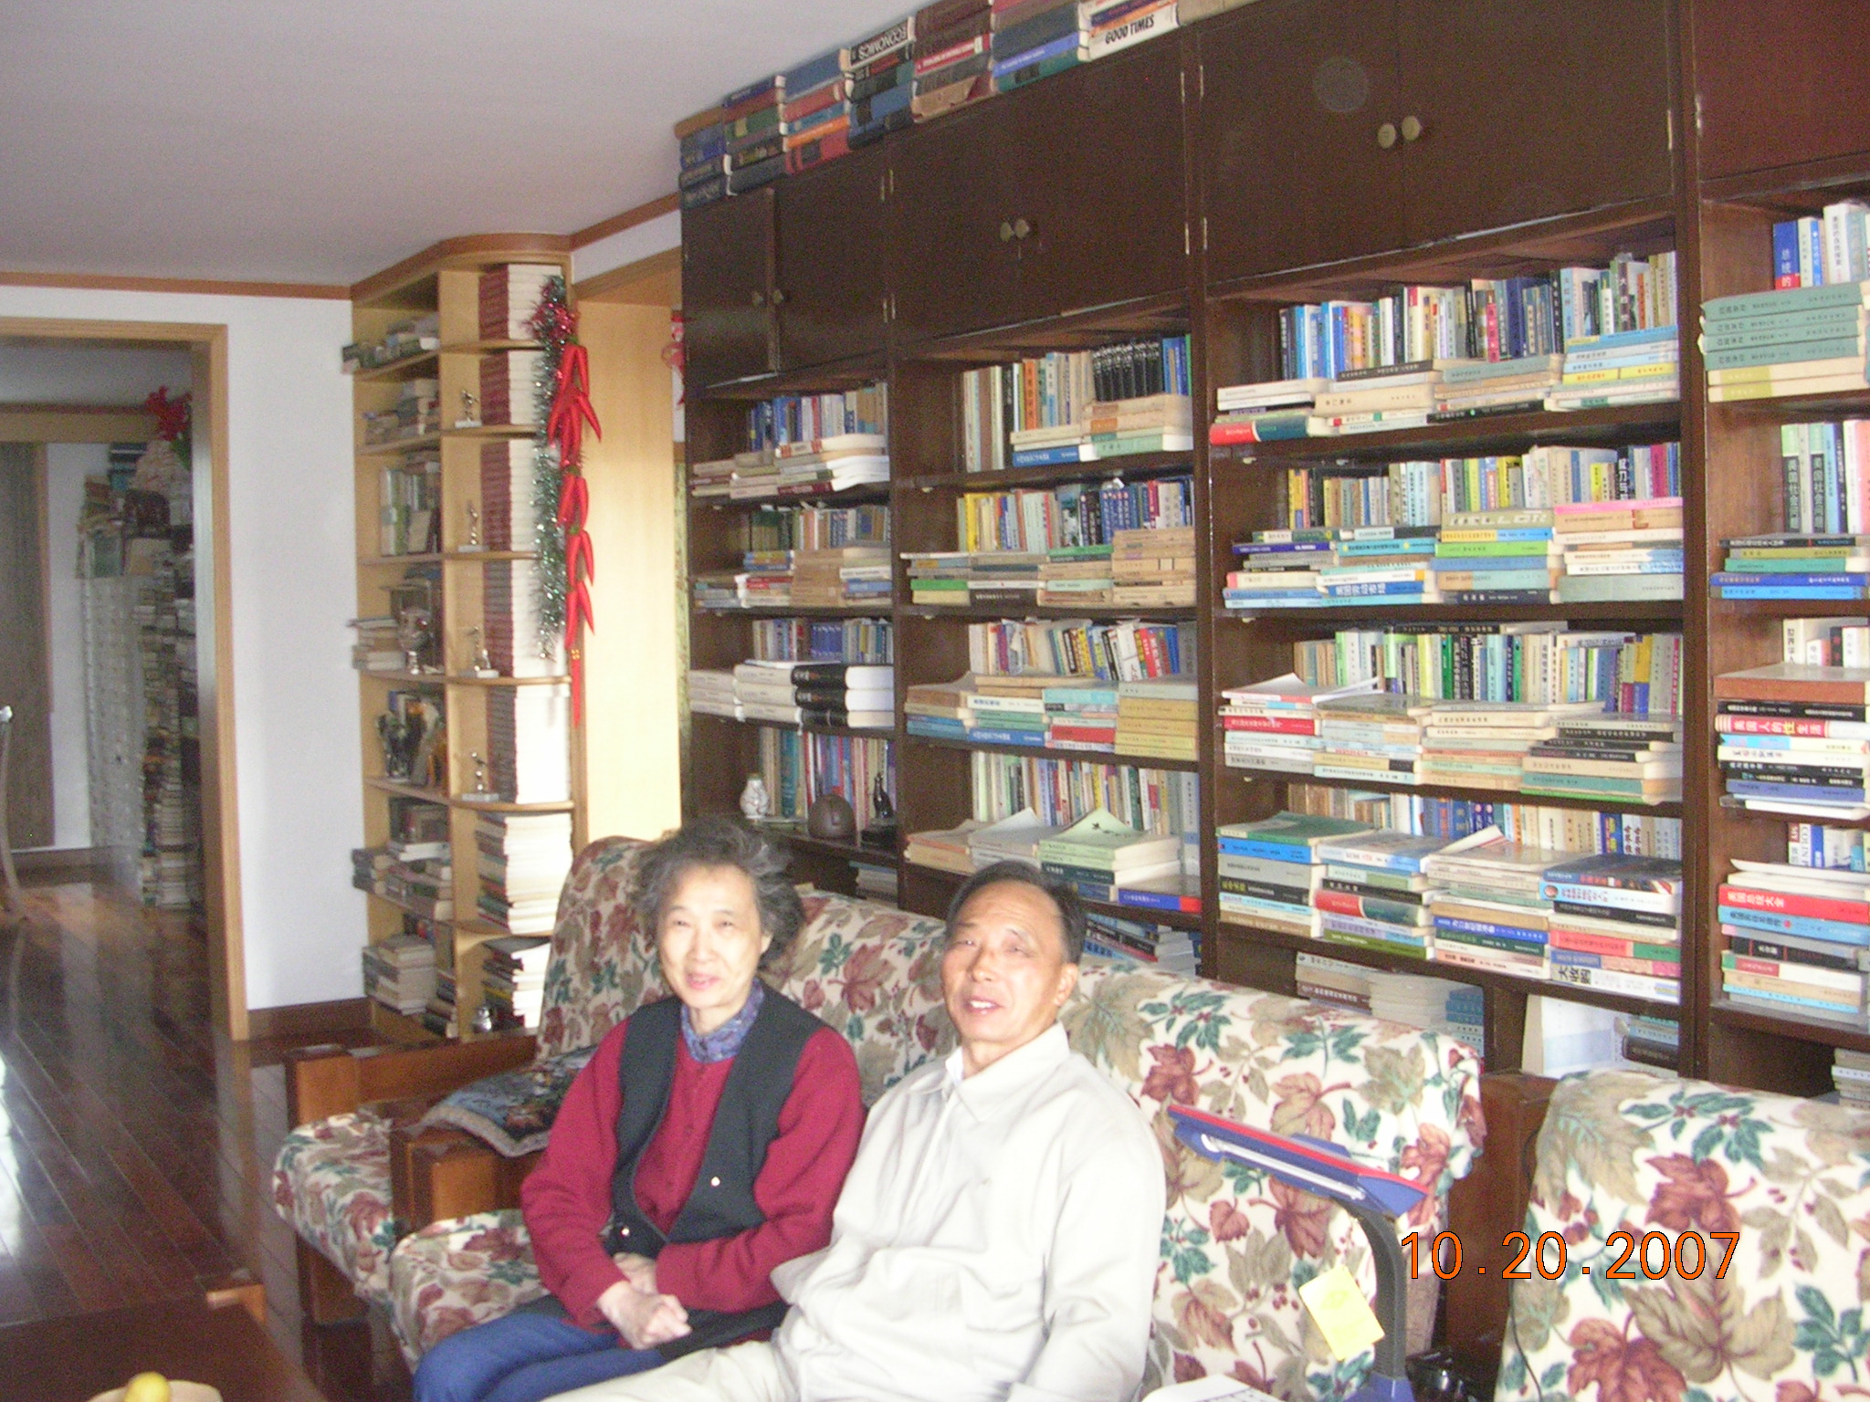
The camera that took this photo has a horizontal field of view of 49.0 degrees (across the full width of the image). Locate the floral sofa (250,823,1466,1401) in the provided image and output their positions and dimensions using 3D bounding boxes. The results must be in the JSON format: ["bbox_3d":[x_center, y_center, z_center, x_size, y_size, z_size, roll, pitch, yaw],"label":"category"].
[{"bbox_3d":[-0.334,0.829,3.256,0.920,0.940,2.620,-4,4,-35],"label":"floral sofa"}]

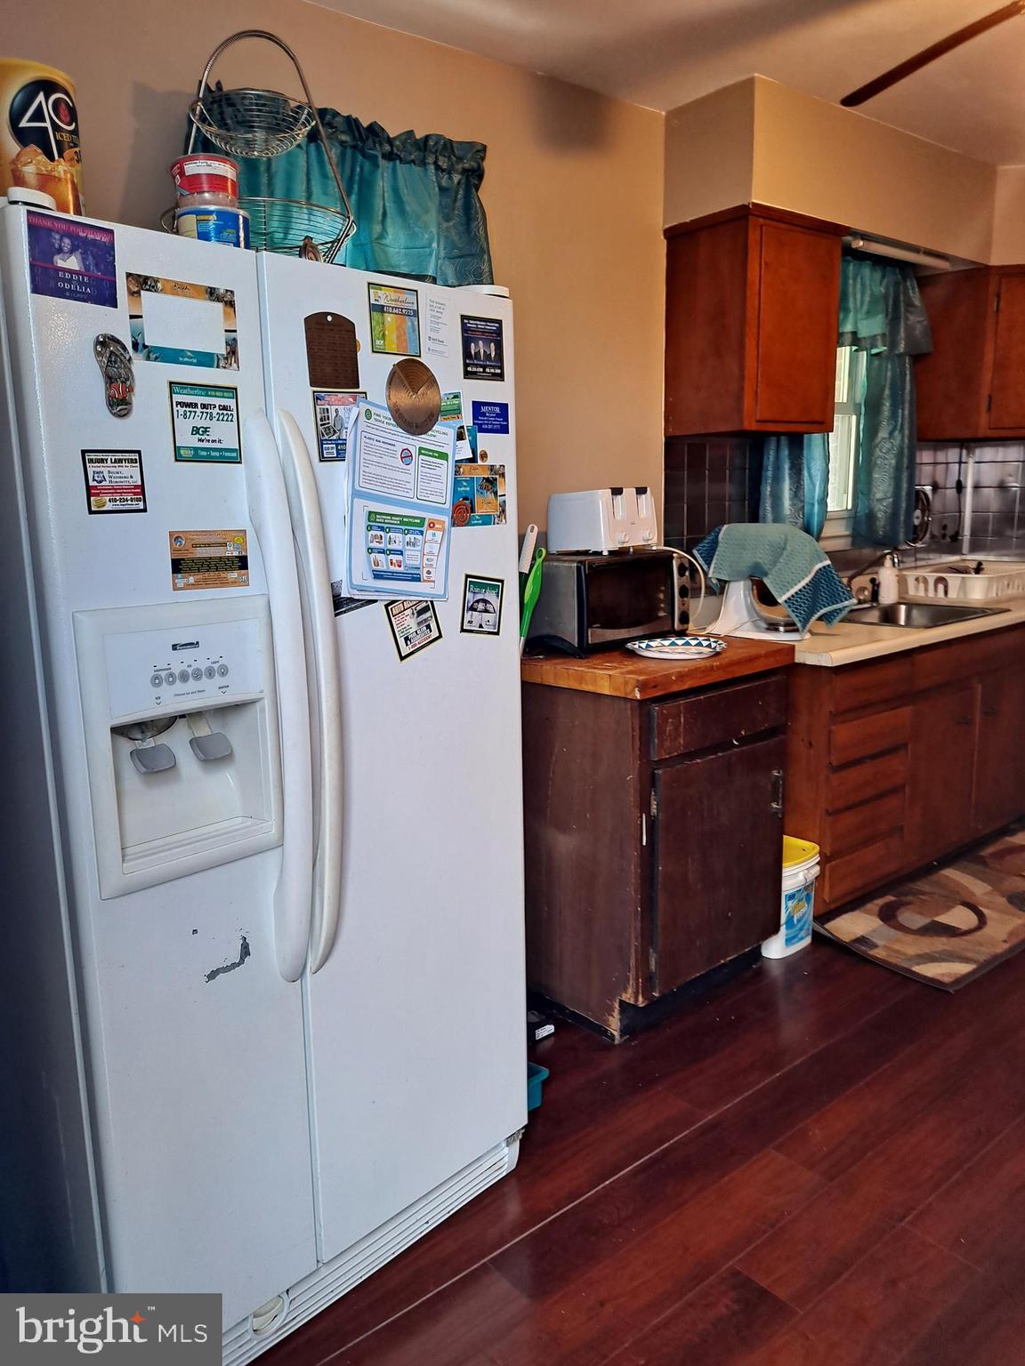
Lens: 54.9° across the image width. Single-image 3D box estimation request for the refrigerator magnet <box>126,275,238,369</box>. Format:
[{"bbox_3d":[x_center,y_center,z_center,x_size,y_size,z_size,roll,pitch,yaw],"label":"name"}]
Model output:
[{"bbox_3d":[-0.416,-0.457,1.257,0.006,0.102,0.152,10,16,43],"label":"refrigerator magnet"}]

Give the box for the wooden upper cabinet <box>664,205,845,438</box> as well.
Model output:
[{"bbox_3d":[0.743,-1.097,3.101,0.465,0.620,0.325,-10,15,-39],"label":"wooden upper cabinet"}]

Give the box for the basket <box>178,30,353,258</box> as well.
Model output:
[{"bbox_3d":[-0.402,-0.829,1.593,0.290,0.410,0.300,10,16,43],"label":"basket"}]

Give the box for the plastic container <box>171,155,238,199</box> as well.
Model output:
[{"bbox_3d":[-0.422,-0.681,1.362,0.087,0.062,0.087,10,16,43],"label":"plastic container"}]

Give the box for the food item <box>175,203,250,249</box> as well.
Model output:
[{"bbox_3d":[-0.417,-0.615,1.380,0.097,0.078,0.097,10,16,43],"label":"food item"}]

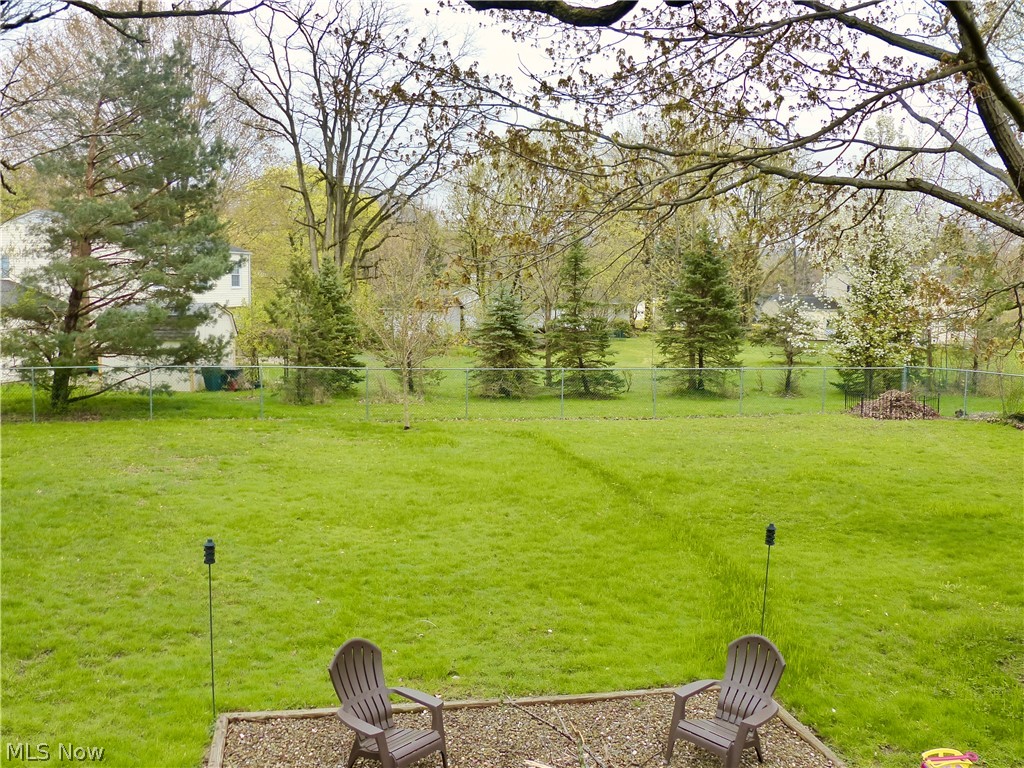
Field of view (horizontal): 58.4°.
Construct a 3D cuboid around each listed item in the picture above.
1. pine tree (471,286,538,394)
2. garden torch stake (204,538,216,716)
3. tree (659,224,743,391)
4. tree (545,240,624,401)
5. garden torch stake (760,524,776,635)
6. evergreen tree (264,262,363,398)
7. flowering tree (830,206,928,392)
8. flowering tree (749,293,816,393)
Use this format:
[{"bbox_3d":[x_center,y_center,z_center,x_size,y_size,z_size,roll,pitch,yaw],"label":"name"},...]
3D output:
[{"bbox_3d":[-0.201,-1.534,32.397,2.276,3.871,2.276,1,6,0],"label":"pine tree"},{"bbox_3d":[-2.610,2.134,7.999,0.100,1.602,0.100,1,6,0],"label":"garden torch stake"},{"bbox_3d":[7.188,-2.743,34.233,3.143,6.123,3.143,1,6,0],"label":"tree"},{"bbox_3d":[2.711,-2.326,33.016,2.747,5.409,2.747,1,6,0],"label":"tree"},{"bbox_3d":[2.474,2.132,8.949,0.100,1.568,0.100,4,6,0],"label":"garden torch stake"},{"bbox_3d":[-6.471,-1.746,29.969,3.068,4.606,3.068,1,6,0],"label":"evergreen tree"},{"bbox_3d":[13.806,-3.018,33.953,3.557,6.934,3.557,1,6,0],"label":"flowering tree"},{"bbox_3d":[10.238,-1.504,34.285,2.407,3.743,2.407,1,6,0],"label":"flowering tree"}]

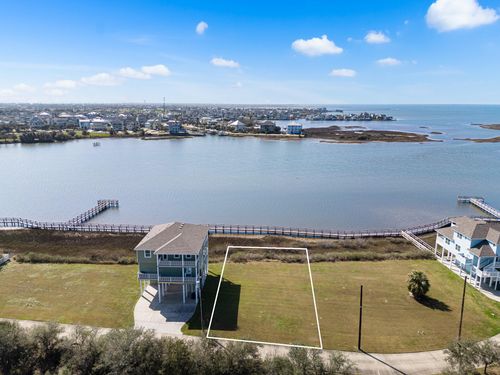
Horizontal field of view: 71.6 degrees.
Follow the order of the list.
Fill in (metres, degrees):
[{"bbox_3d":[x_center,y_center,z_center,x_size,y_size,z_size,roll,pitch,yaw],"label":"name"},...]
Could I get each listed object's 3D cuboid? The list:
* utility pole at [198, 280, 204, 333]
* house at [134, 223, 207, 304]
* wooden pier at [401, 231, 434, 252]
[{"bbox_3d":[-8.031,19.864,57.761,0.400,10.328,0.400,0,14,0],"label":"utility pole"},{"bbox_3d":[-15.970,14.486,73.633,12.941,13.351,15.611,0,14,1],"label":"house"},{"bbox_3d":[46.914,15.651,96.026,1.750,1.600,15.746,-1,14,-6],"label":"wooden pier"}]

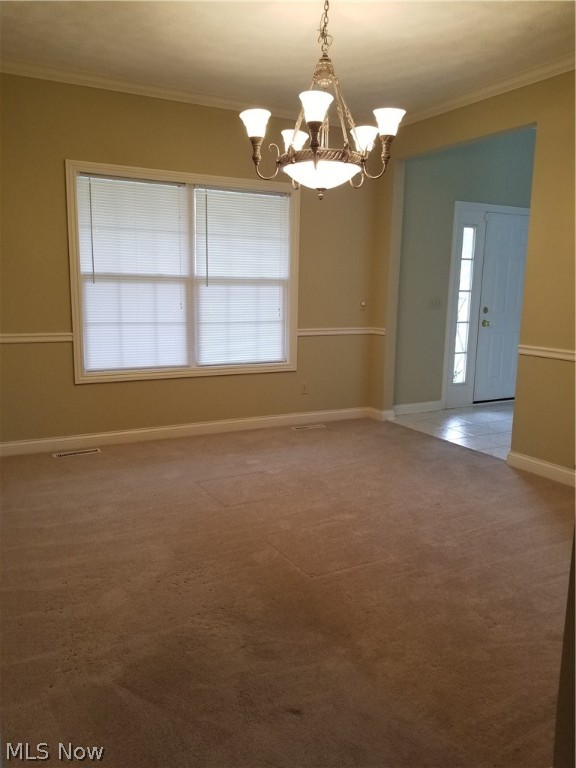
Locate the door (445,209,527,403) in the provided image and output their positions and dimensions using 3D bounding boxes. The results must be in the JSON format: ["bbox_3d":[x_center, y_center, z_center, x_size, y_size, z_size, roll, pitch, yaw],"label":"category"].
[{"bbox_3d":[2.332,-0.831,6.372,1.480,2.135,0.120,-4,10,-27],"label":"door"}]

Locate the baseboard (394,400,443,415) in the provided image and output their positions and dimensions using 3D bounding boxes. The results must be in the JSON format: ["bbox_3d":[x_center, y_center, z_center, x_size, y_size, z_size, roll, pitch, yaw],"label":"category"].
[{"bbox_3d":[1.363,0.244,5.998,0.689,0.105,0.018,-4,10,-27],"label":"baseboard"}]

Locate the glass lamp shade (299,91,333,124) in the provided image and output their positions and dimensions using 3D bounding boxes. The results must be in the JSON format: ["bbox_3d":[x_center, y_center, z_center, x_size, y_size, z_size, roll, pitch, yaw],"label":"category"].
[{"bbox_3d":[0.115,-1.118,2.360,0.142,0.105,0.142,1,9,0],"label":"glass lamp shade"}]

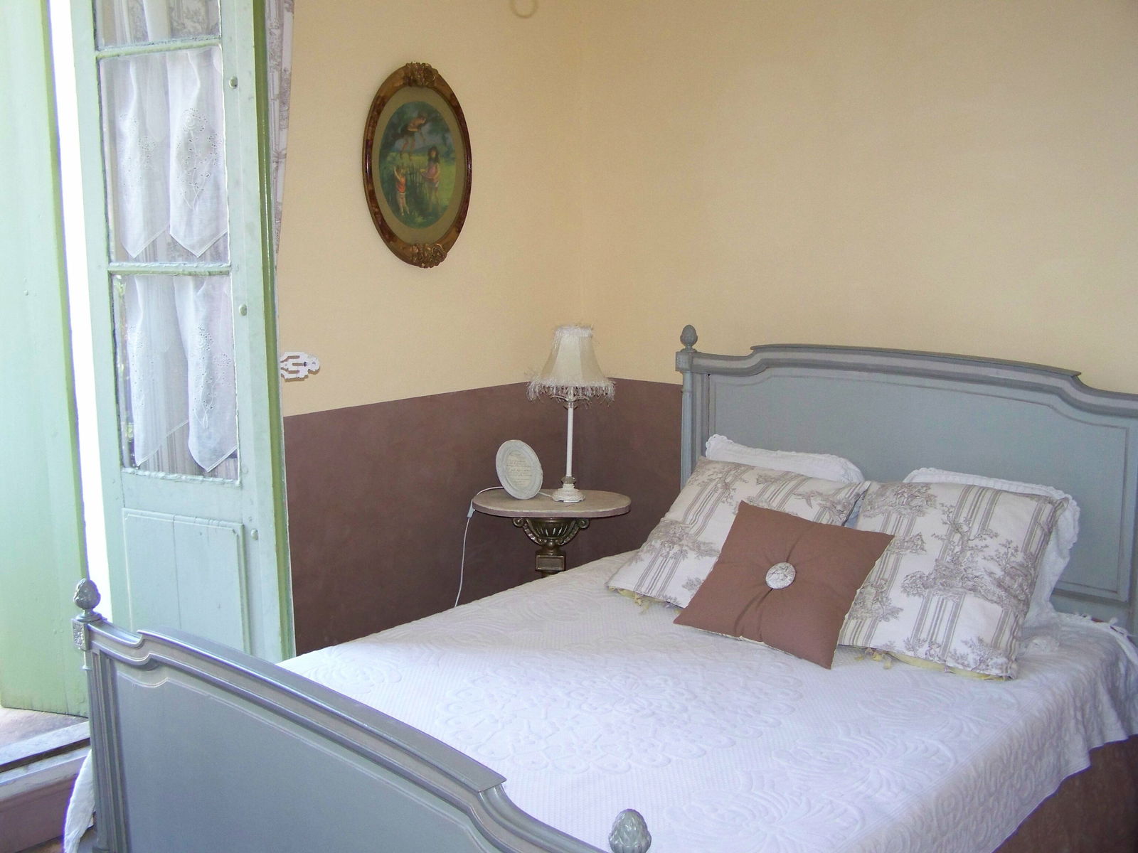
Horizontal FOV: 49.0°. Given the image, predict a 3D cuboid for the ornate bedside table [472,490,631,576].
[{"bbox_3d":[-0.053,0.554,3.818,0.493,0.675,0.312,0,10,5],"label":"ornate bedside table"}]

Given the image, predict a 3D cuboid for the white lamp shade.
[{"bbox_3d":[0.009,-0.193,3.727,0.257,0.211,0.257,0,10,1],"label":"white lamp shade"}]

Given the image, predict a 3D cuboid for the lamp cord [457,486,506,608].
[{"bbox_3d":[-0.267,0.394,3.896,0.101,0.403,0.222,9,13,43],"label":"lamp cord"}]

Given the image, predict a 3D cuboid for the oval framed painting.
[{"bbox_3d":[-0.435,-0.765,3.655,0.045,0.594,0.413,9,13,43],"label":"oval framed painting"}]

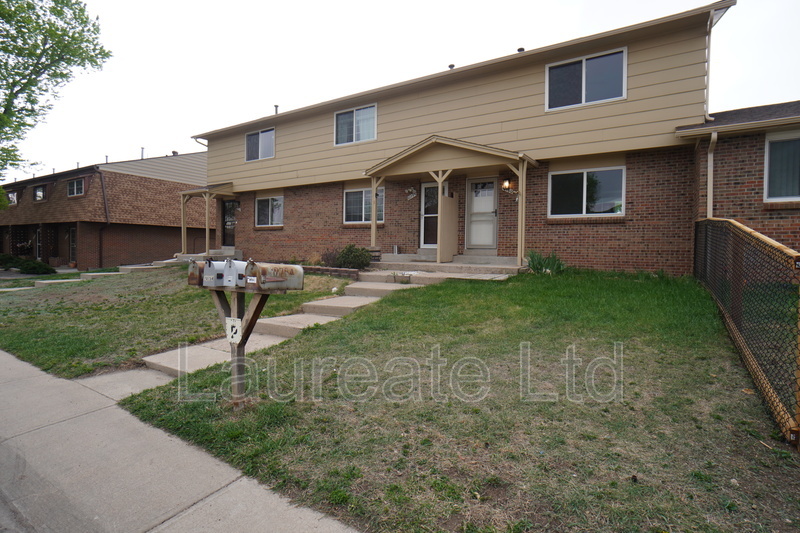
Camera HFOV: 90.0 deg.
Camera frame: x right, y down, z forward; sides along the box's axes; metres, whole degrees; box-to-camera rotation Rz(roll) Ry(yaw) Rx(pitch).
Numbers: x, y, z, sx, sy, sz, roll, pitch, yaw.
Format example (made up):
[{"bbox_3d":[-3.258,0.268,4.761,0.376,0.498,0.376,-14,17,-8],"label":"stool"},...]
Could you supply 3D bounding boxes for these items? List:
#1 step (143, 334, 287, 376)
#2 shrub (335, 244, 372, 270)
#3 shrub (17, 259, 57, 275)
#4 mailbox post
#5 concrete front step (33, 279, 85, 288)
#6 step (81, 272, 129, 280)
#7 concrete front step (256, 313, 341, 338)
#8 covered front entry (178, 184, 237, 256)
[{"bbox_3d":[-2.381,1.196,5.433,1.130,0.140,1.550,2,3,32],"label":"step"},{"bbox_3d":[-1.362,-0.268,11.734,1.100,0.760,1.050,1,2,0],"label":"shrub"},{"bbox_3d":[-18.543,0.000,20.400,1.700,0.800,1.500,2,2,32],"label":"shrub"},{"bbox_3d":[-1.484,0.623,3.816,1.080,1.380,0.480,2,3,32],"label":"mailbox post"},{"bbox_3d":[-11.339,0.592,13.509,0.910,0.180,1.220,2,2,32],"label":"concrete front step"},{"bbox_3d":[-10.687,0.364,14.547,0.910,0.185,1.220,2,2,32],"label":"step"},{"bbox_3d":[-1.603,0.976,6.674,1.190,0.175,1.190,2,2,32],"label":"concrete front step"},{"bbox_3d":[-8.423,-2.087,17.603,2.150,3.080,1.450,2,2,32],"label":"covered front entry"}]

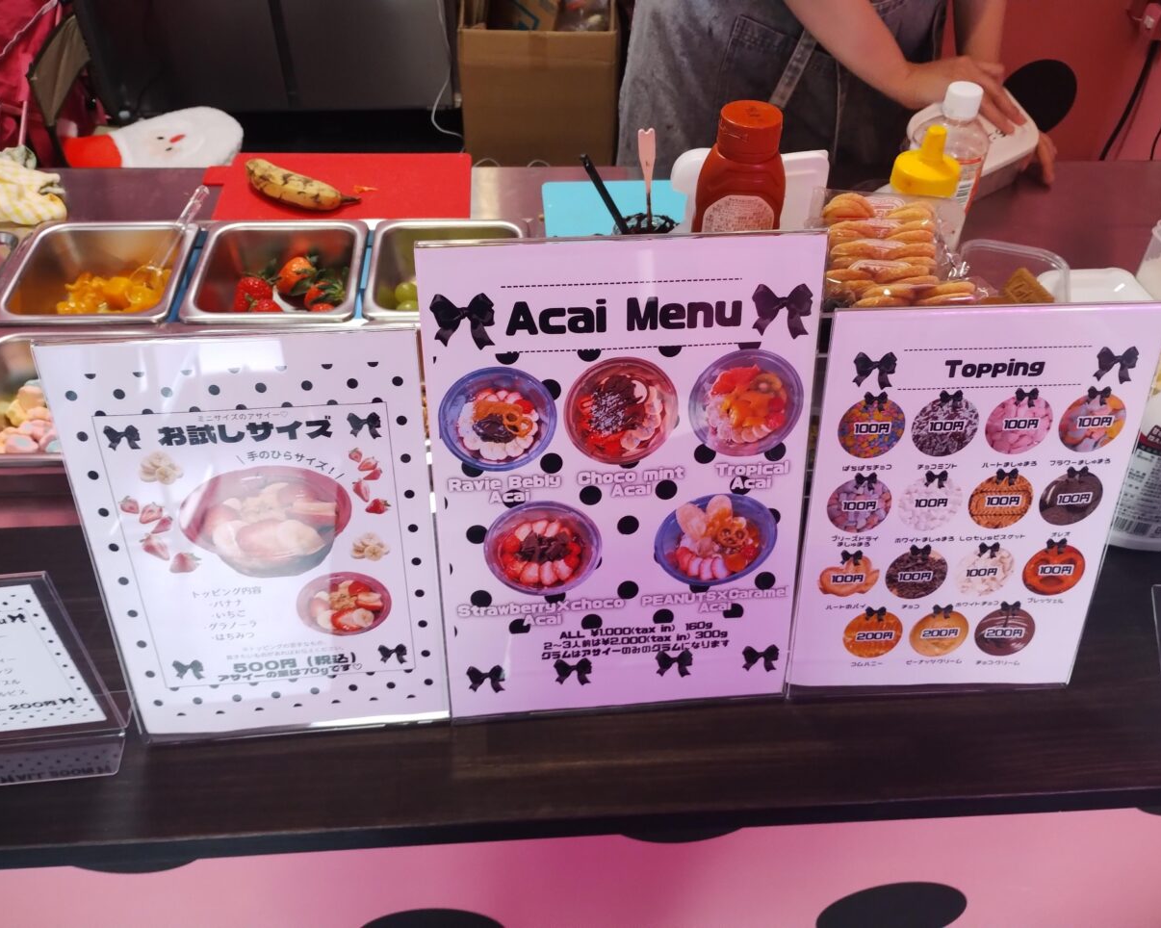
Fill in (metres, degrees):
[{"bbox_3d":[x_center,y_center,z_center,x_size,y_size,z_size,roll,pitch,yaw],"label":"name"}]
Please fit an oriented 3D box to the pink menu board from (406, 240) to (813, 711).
[{"bbox_3d":[0.024,0.020,0.564,0.212,0.283,0.092,-3,44,-5],"label":"pink menu board"}]

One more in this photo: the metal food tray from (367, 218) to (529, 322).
[{"bbox_3d":[-0.126,-0.154,1.001,0.161,0.100,0.176,-1,44,-3],"label":"metal food tray"}]

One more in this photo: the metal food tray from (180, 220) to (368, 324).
[{"bbox_3d":[-0.291,-0.151,0.994,0.161,0.100,0.176,-1,44,-3],"label":"metal food tray"}]

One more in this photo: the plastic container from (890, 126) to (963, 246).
[{"bbox_3d":[0.309,-0.225,0.933,0.059,0.186,0.059,-2,44,-4],"label":"plastic container"}]

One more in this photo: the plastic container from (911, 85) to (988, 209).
[{"bbox_3d":[0.355,-0.277,0.987,0.070,0.189,0.070,-2,44,-4],"label":"plastic container"}]

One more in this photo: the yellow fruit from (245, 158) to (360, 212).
[{"bbox_3d":[-0.309,-0.303,1.092,0.150,0.035,0.043,21,47,19],"label":"yellow fruit"}]

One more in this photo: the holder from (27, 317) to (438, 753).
[{"bbox_3d":[-0.171,0.050,0.546,0.184,0.250,0.072,-3,44,-5],"label":"holder"}]

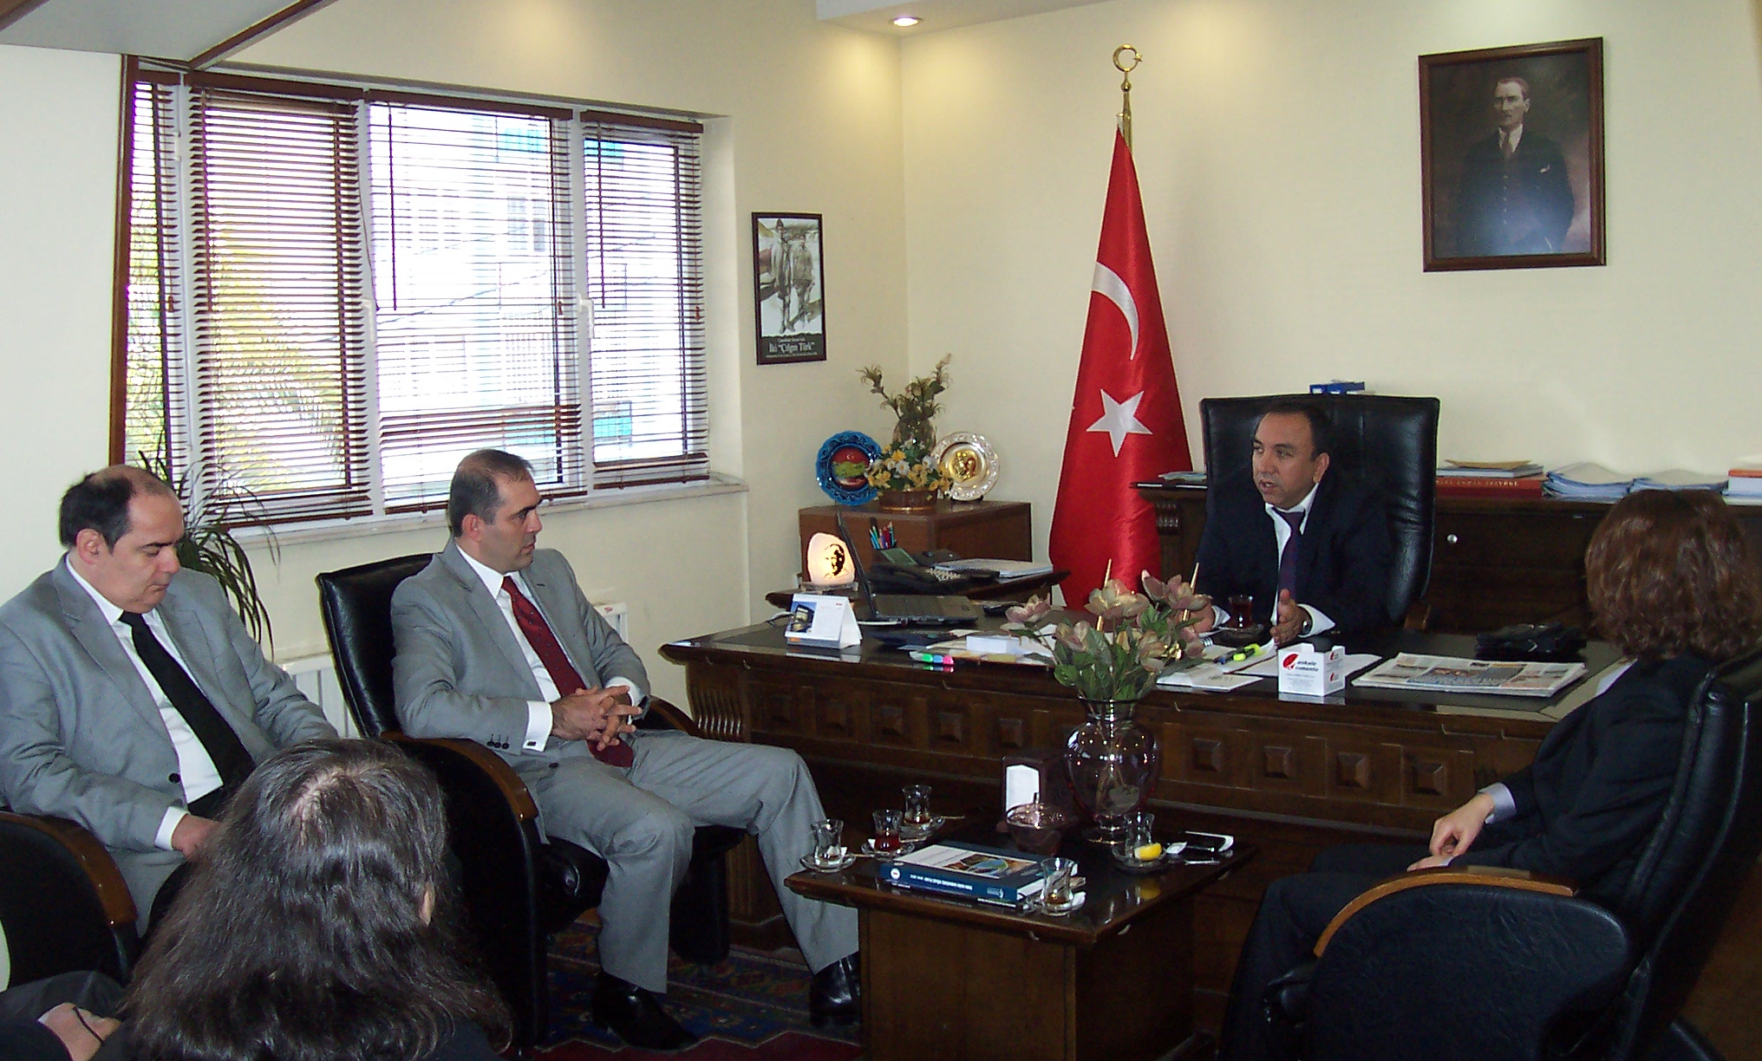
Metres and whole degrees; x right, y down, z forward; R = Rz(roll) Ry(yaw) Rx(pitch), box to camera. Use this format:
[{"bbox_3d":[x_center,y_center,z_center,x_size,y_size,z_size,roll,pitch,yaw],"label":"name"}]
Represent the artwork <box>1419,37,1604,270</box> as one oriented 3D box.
[{"bbox_3d":[1.880,-1.109,5.604,0.560,0.655,0.035,2,6,37],"label":"artwork"}]

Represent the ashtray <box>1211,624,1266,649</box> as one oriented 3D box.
[{"bbox_3d":[0.813,0.245,4.279,0.118,0.040,0.118,-2,5,0],"label":"ashtray"}]

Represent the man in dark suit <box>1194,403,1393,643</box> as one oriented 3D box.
[{"bbox_3d":[1.019,0.320,4.754,0.560,1.310,0.740,1,5,26],"label":"man in dark suit"}]

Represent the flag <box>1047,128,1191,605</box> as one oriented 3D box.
[{"bbox_3d":[0.782,-0.427,6.120,0.470,1.740,0.250,0,5,19],"label":"flag"}]

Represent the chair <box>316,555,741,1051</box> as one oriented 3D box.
[{"bbox_3d":[-0.795,0.563,4.336,0.770,0.970,0.680,2,6,34],"label":"chair"}]

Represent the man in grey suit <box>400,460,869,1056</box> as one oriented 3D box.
[{"bbox_3d":[-0.578,0.434,4.149,1.000,1.250,0.610,2,6,34],"label":"man in grey suit"}]

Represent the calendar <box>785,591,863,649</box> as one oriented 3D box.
[{"bbox_3d":[-0.140,0.216,4.522,0.172,0.118,0.090,2,6,37],"label":"calendar"}]

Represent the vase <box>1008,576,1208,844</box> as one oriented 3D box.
[{"bbox_3d":[0.464,0.361,3.883,0.410,0.550,0.380,-1,5,1],"label":"vase"}]

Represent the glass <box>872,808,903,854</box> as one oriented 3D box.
[{"bbox_3d":[0.011,0.594,3.711,0.058,0.084,0.058,-2,5,0],"label":"glass"}]

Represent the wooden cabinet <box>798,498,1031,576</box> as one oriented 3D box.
[{"bbox_3d":[0.114,0.383,6.568,0.640,0.910,0.640,2,6,34],"label":"wooden cabinet"}]

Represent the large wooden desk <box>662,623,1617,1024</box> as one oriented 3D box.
[{"bbox_3d":[0.675,0.642,4.439,2.190,0.735,1.030,2,6,34],"label":"large wooden desk"}]

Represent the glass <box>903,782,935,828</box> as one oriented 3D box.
[{"bbox_3d":[0.076,0.575,3.909,0.058,0.084,0.058,-2,5,0],"label":"glass"}]

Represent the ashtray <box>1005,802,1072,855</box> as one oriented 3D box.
[{"bbox_3d":[0.308,0.584,3.695,0.130,0.095,0.130,-2,5,0],"label":"ashtray"}]

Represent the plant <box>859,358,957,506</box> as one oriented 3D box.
[{"bbox_3d":[0.110,-0.322,6.490,0.320,0.510,0.290,-1,5,1],"label":"plant"}]

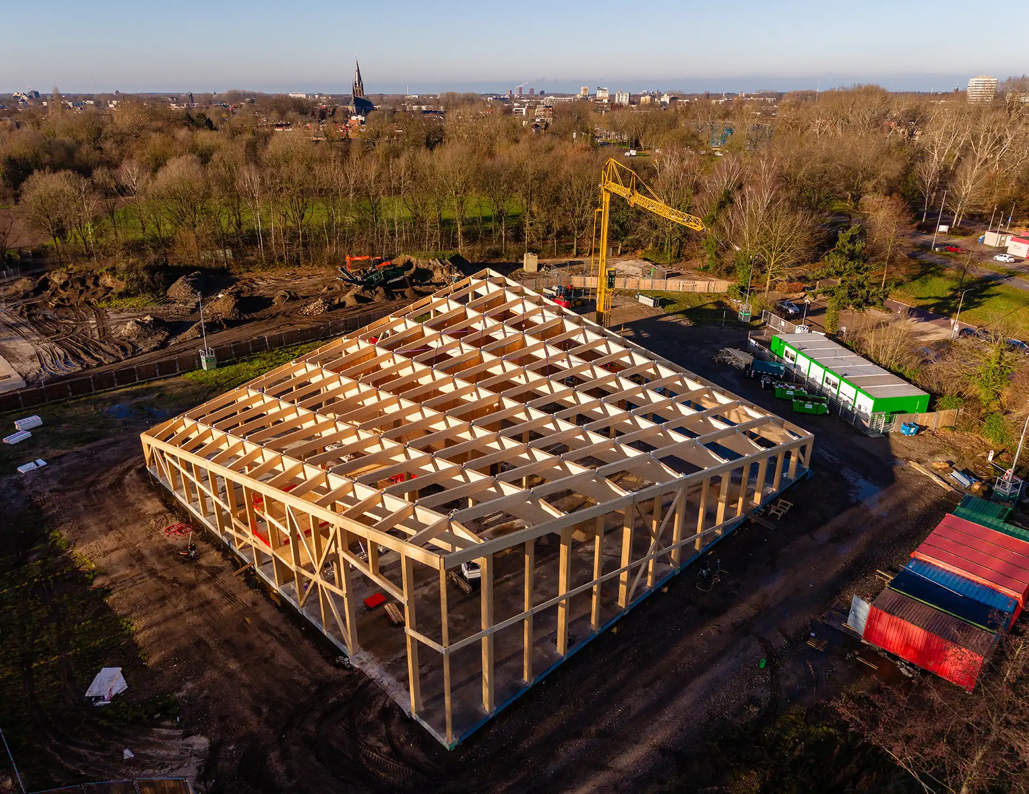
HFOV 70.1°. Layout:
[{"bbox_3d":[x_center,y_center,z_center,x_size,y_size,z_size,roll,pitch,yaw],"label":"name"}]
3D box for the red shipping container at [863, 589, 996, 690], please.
[{"bbox_3d":[24.622,14.306,43.753,2.440,2.600,6.060,-20,30,-40],"label":"red shipping container"}]

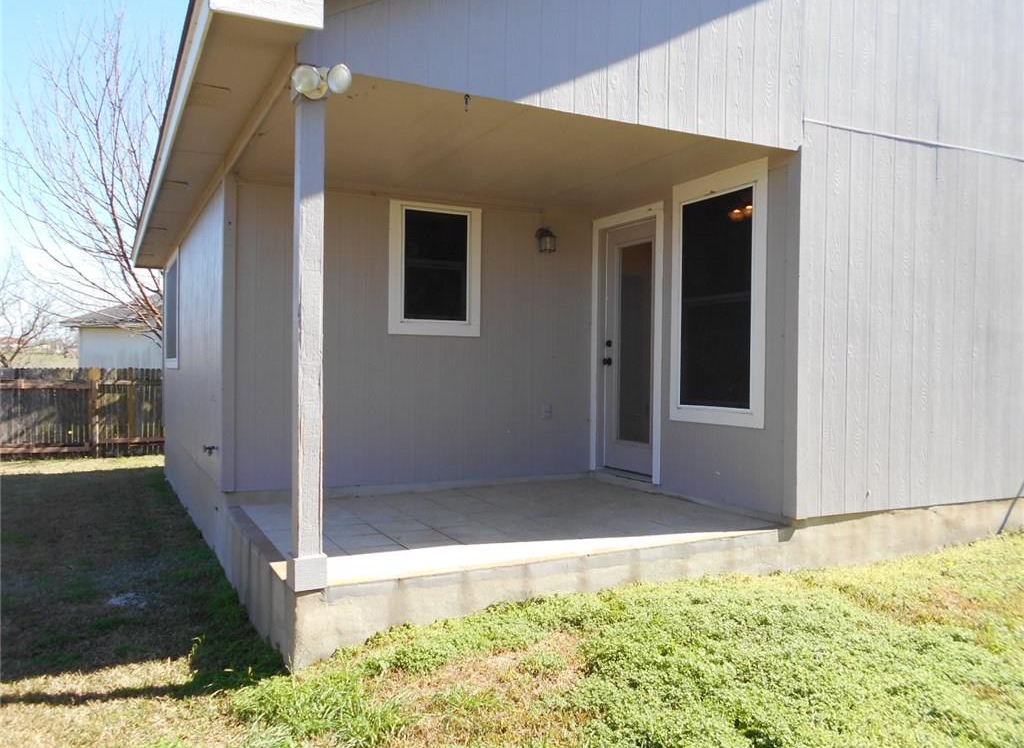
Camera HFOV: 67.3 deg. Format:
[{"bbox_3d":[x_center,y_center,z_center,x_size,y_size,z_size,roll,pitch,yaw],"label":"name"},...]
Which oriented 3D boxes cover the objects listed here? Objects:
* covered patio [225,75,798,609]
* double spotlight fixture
[{"bbox_3d":[-0.116,-0.202,5.003,3.010,2.300,2.270,0,1,-27],"label":"covered patio"},{"bbox_3d":[-0.810,-1.236,3.245,0.256,0.155,0.180,0,1,-27],"label":"double spotlight fixture"}]

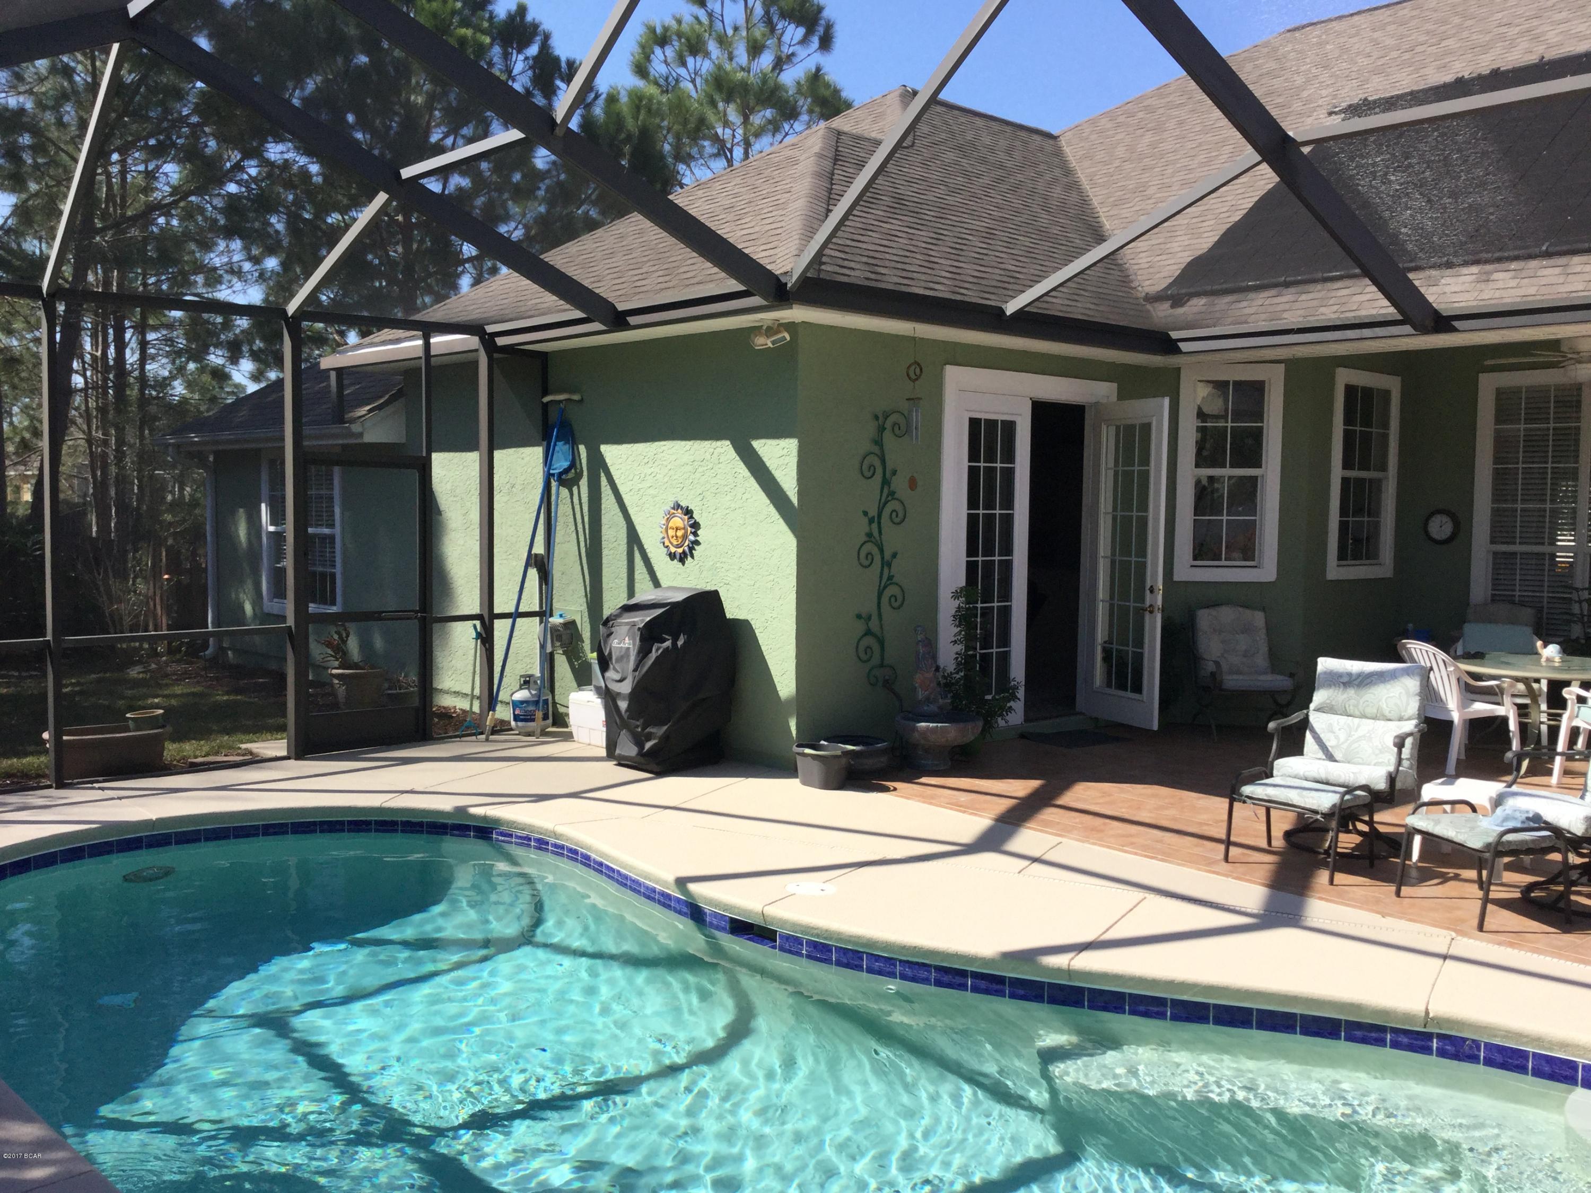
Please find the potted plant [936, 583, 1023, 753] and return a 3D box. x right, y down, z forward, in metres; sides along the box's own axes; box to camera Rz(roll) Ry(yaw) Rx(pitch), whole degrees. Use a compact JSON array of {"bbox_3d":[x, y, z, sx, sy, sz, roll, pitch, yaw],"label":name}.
[{"bbox_3d":[1.306,0.522,10.149,0.500,1.180,0.450,-3,5,-42],"label":"potted plant"}]

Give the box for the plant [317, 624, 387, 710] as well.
[{"bbox_3d":[-3.577,0.613,11.500,0.470,0.770,0.500,-3,5,-43],"label":"plant"}]

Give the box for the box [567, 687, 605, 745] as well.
[{"bbox_3d":[-1.314,0.876,10.292,0.370,0.380,0.550,-3,5,-43],"label":"box"}]

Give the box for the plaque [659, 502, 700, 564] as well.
[{"bbox_3d":[-0.839,-0.450,10.111,0.060,0.440,0.440,-3,5,-43],"label":"plaque"}]

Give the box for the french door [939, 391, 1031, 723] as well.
[{"bbox_3d":[1.409,-0.250,10.532,0.880,2.460,0.090,-3,5,-42],"label":"french door"}]

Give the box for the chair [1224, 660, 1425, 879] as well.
[{"bbox_3d":[2.793,0.850,7.398,0.740,0.950,1.370,5,6,45],"label":"chair"}]

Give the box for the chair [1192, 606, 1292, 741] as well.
[{"bbox_3d":[3.477,0.582,11.150,0.600,0.990,0.670,0,4,-9],"label":"chair"}]

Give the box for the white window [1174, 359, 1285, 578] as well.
[{"bbox_3d":[3.552,-1.010,11.691,0.830,1.773,0.100,1,4,3],"label":"white window"}]

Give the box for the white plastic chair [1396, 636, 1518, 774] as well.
[{"bbox_3d":[4.519,0.743,9.848,0.600,0.870,0.570,-1,4,-23],"label":"white plastic chair"}]

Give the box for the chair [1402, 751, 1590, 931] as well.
[{"bbox_3d":[3.457,0.924,6.465,1.370,0.950,0.740,0,4,-16],"label":"chair"}]

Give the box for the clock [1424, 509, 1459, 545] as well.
[{"bbox_3d":[5.673,-0.610,12.525,0.050,0.315,0.315,-3,5,-40],"label":"clock"}]

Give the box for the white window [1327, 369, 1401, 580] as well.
[{"bbox_3d":[4.877,-1.029,12.234,1.117,1.760,0.100,-3,5,-40],"label":"white window"}]

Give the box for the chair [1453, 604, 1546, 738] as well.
[{"bbox_3d":[5.123,0.649,10.443,0.610,0.990,0.660,1,4,8],"label":"chair"}]

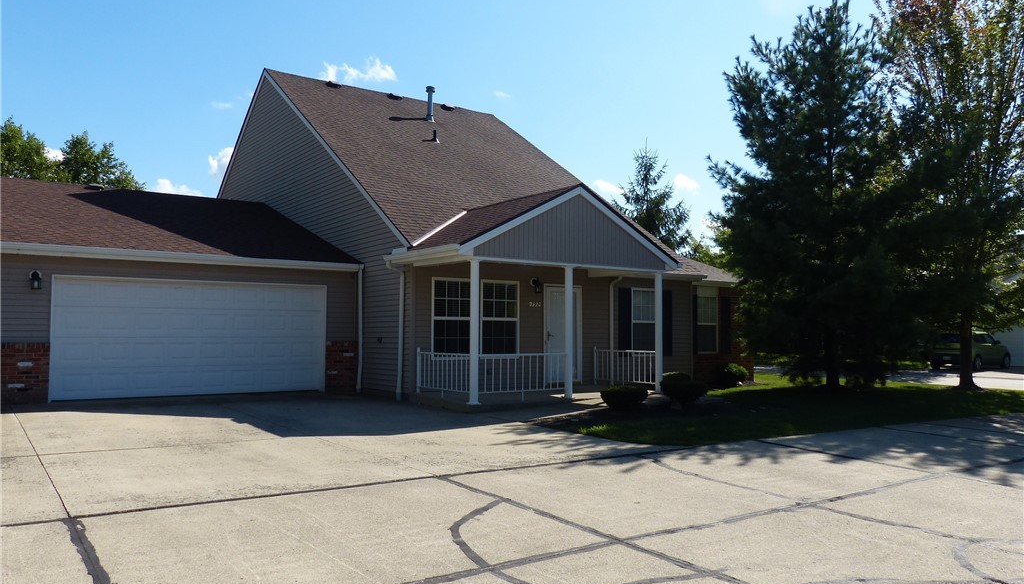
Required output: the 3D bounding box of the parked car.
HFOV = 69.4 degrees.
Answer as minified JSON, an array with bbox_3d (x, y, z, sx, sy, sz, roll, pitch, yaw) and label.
[{"bbox_3d":[20.100,2.580,32.500,4.150,1.620,1.800,2,-4,-37],"label":"parked car"}]

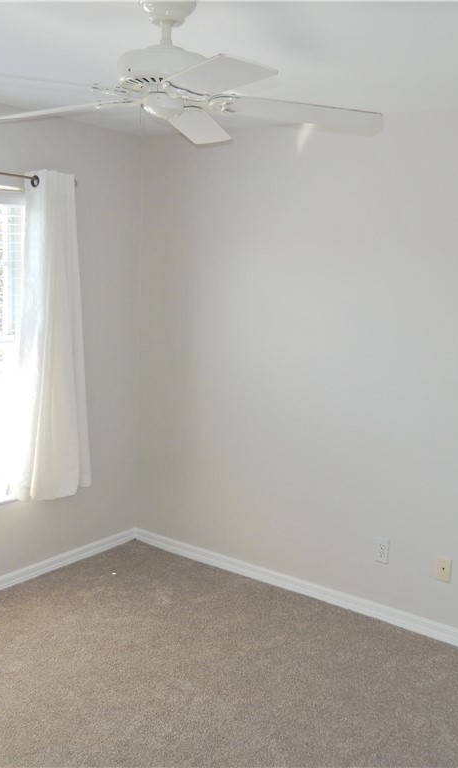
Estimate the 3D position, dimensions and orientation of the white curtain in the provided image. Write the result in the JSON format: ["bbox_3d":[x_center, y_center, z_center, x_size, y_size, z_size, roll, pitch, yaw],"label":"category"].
[{"bbox_3d":[-0.904,-0.227,3.863,0.130,1.690,0.530,9,11,36],"label":"white curtain"}]

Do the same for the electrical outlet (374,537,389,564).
[{"bbox_3d":[0.752,0.821,3.648,0.071,0.117,0.010,9,11,36],"label":"electrical outlet"}]

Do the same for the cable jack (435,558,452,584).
[{"bbox_3d":[1.005,0.872,3.466,0.070,0.115,0.010,9,11,36],"label":"cable jack"}]

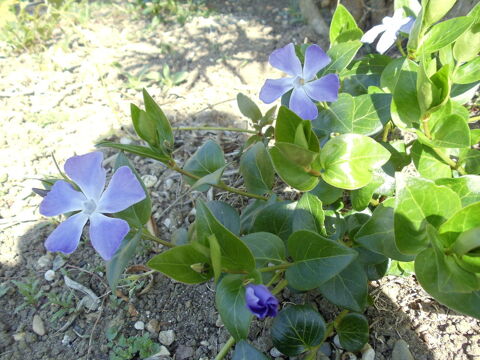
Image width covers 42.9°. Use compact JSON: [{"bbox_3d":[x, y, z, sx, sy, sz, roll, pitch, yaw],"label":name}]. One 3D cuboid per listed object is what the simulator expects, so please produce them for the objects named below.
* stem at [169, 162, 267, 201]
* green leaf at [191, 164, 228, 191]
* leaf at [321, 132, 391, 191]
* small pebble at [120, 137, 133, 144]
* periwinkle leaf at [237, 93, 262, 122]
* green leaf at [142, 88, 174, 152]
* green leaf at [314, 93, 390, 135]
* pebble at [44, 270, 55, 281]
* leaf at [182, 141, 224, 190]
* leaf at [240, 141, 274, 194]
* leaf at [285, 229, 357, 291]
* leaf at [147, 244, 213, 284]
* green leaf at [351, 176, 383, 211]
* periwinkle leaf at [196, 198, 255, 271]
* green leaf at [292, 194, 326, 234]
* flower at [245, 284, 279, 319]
[{"bbox_3d":[-0.012,0.001,0.360,0.062,0.004,0.004,20,35,-9],"label":"stem"},{"bbox_3d":[-0.018,0.000,0.357,0.024,0.008,0.013,-26,44,-25],"label":"green leaf"},{"bbox_3d":[0.071,-0.011,0.380,0.045,0.009,0.034,-7,68,-5],"label":"leaf"},{"bbox_3d":[-0.098,-0.034,0.525,0.010,0.005,0.007,0,38,0],"label":"small pebble"},{"bbox_3d":[0.006,-0.050,0.420,0.013,0.006,0.027,-33,72,-27],"label":"periwinkle leaf"},{"bbox_3d":[-0.047,-0.034,0.350,0.015,0.038,0.009,-18,7,32],"label":"green leaf"},{"bbox_3d":[0.074,-0.044,0.406,0.050,0.010,0.045,5,44,7],"label":"green leaf"},{"bbox_3d":[-0.122,0.061,0.390,0.006,0.005,0.006,0,40,0],"label":"pebble"},{"bbox_3d":[-0.023,-0.009,0.380,0.026,0.009,0.032,-18,55,-13],"label":"leaf"},{"bbox_3d":[0.012,-0.008,0.411,0.021,0.034,0.009,-11,-5,-1],"label":"leaf"},{"bbox_3d":[0.042,0.041,0.312,0.038,0.008,0.031,-9,58,-12],"label":"leaf"},{"bbox_3d":[-0.031,0.044,0.319,0.034,0.009,0.023,4,61,3],"label":"leaf"},{"bbox_3d":[0.083,0.009,0.403,0.024,0.009,0.026,38,78,25],"label":"green leaf"},{"bbox_3d":[-0.009,0.029,0.326,0.025,0.011,0.046,-24,63,-19],"label":"periwinkle leaf"},{"bbox_3d":[0.043,0.021,0.375,0.021,0.010,0.030,-10,62,0],"label":"green leaf"},{"bbox_3d":[0.012,0.065,0.328,0.017,0.017,0.020,-6,30,-20],"label":"flower"}]

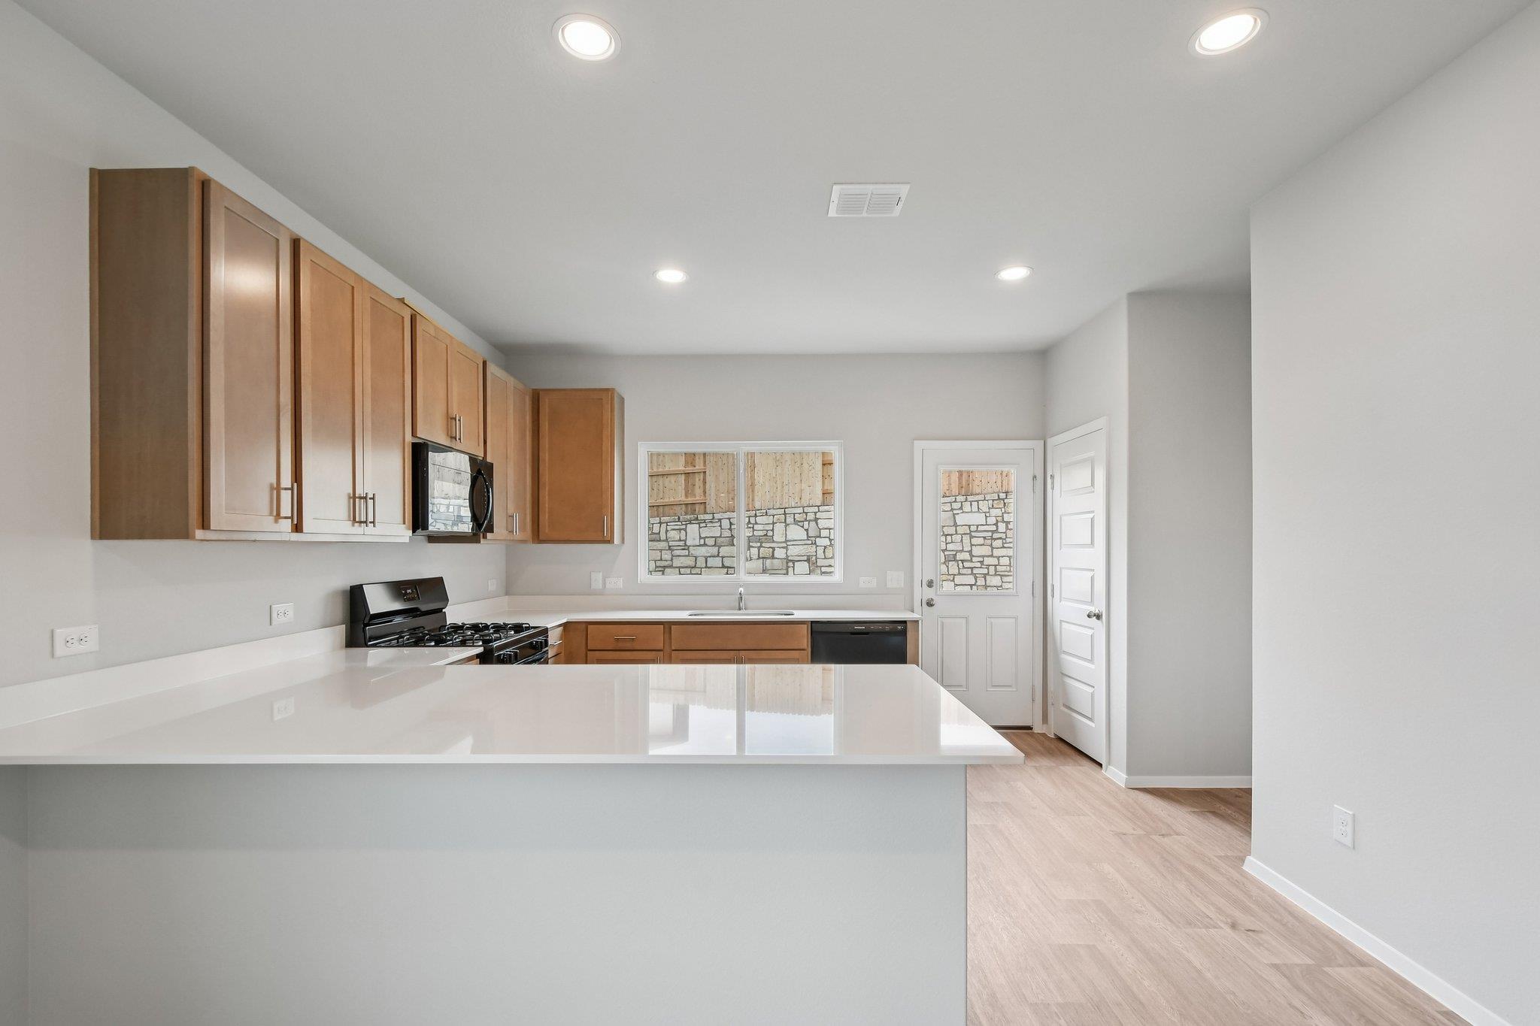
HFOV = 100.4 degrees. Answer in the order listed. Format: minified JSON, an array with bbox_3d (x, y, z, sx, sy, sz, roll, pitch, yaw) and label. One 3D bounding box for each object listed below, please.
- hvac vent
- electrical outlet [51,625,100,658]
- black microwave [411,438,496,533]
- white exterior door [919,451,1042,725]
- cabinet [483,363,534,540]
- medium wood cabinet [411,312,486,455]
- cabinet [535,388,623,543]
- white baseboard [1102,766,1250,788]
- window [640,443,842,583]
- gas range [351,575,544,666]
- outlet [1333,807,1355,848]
[{"bbox_3d":[0.402,-1.279,2.643,0.303,0.020,0.240,0,-2,0],"label":"hvac vent"},{"bbox_3d":[-1.966,0.363,1.819,0.010,0.077,0.122,0,-1,0],"label":"electrical outlet"},{"bbox_3d":[-1.780,-0.100,3.355,0.390,0.420,0.757,0,-1,0],"label":"black microwave"},{"bbox_3d":[1.526,0.529,4.700,0.908,2.080,0.090,0,-2,0],"label":"white exterior door"},{"bbox_3d":[-1.766,-0.340,4.020,0.330,1.070,0.730,0,-2,0],"label":"cabinet"},{"bbox_3d":[-1.807,-0.620,3.355,0.325,0.605,0.755,0,-1,0],"label":"medium wood cabinet"},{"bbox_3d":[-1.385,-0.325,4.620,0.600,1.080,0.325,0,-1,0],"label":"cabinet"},{"bbox_3d":[2.341,1.511,3.700,0.720,0.070,0.260,0,-2,0],"label":"white baseboard"},{"bbox_3d":[-0.211,0.002,4.735,1.500,1.030,0.100,0,-2,0],"label":"window"},{"bbox_3d":[-1.615,0.948,3.355,0.690,1.185,0.757,0,-1,0],"label":"gas range"},{"bbox_3d":[2.011,1.100,2.247,0.010,0.123,0.080,0,-1,0],"label":"outlet"}]

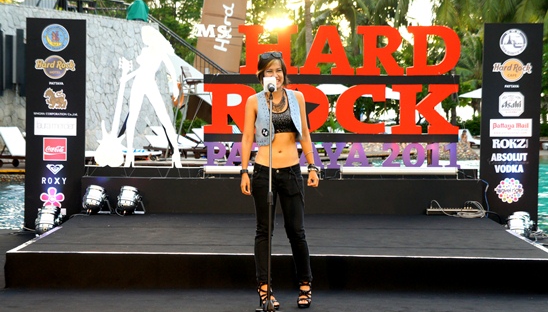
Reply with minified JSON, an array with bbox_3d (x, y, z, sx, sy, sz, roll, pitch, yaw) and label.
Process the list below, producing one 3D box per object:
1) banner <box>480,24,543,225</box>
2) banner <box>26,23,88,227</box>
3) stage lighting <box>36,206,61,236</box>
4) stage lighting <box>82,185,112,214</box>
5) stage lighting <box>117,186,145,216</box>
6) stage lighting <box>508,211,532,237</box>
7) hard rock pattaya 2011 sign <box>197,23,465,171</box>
[{"bbox_3d":[2.785,-0.333,14.650,0.710,2.440,0.100,2,2,14],"label":"banner"},{"bbox_3d":[-2.536,-0.362,14.450,0.710,2.440,0.100,1,2,-14],"label":"banner"},{"bbox_3d":[-2.493,0.722,13.750,0.270,0.320,0.270,1,2,18],"label":"stage lighting"},{"bbox_3d":[-1.897,0.471,13.400,0.270,0.320,0.270,1,2,21],"label":"stage lighting"},{"bbox_3d":[-1.537,0.474,13.400,0.270,0.320,0.270,1,2,21],"label":"stage lighting"},{"bbox_3d":[2.720,0.775,13.700,0.270,0.320,0.270,1,2,18],"label":"stage lighting"},{"bbox_3d":[0.657,-0.668,14.000,2.890,1.600,0.100,1,2,0],"label":"hard rock pattaya 2011 sign"}]

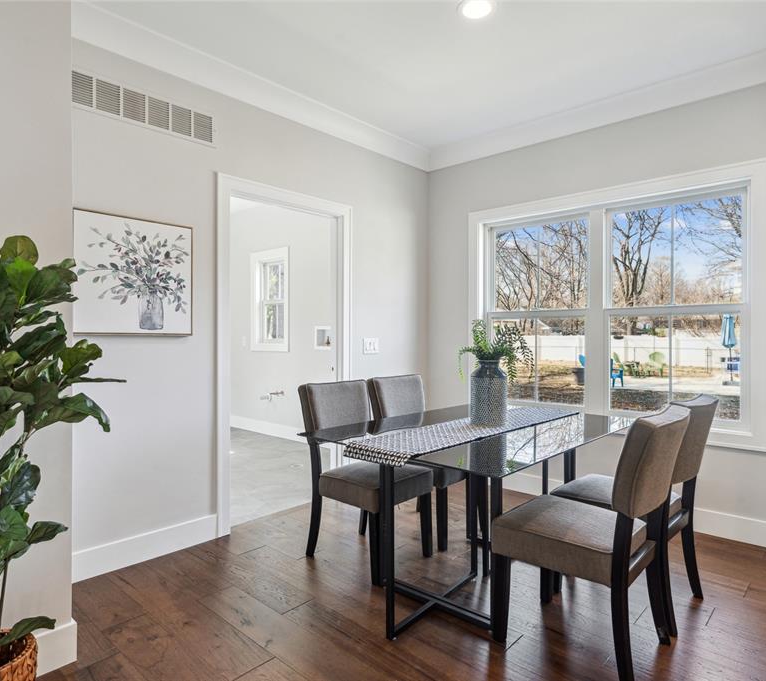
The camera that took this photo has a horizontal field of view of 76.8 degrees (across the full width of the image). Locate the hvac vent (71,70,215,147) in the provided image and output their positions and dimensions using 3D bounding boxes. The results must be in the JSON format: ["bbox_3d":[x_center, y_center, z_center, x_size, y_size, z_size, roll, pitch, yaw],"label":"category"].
[{"bbox_3d":[-1.238,-1.221,2.533,0.020,0.204,0.755,0,1,45],"label":"hvac vent"}]

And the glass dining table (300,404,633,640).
[{"bbox_3d":[0.490,0.786,2.320,0.965,0.750,1.430,0,1,43],"label":"glass dining table"}]

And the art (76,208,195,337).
[{"bbox_3d":[-1.268,-0.327,2.496,0.035,0.598,0.580,0,1,45],"label":"art"}]

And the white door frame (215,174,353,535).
[{"bbox_3d":[-0.631,0.085,3.235,0.130,2.137,1.052,0,1,45],"label":"white door frame"}]

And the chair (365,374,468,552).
[{"bbox_3d":[0.274,0.698,3.006,0.580,0.915,0.460,0,1,43],"label":"chair"}]

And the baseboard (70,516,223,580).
[{"bbox_3d":[-1.237,1.088,2.552,0.018,0.142,0.785,0,1,45],"label":"baseboard"}]

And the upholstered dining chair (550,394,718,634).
[{"bbox_3d":[1.130,0.704,2.189,0.580,0.915,0.460,0,1,43],"label":"upholstered dining chair"}]

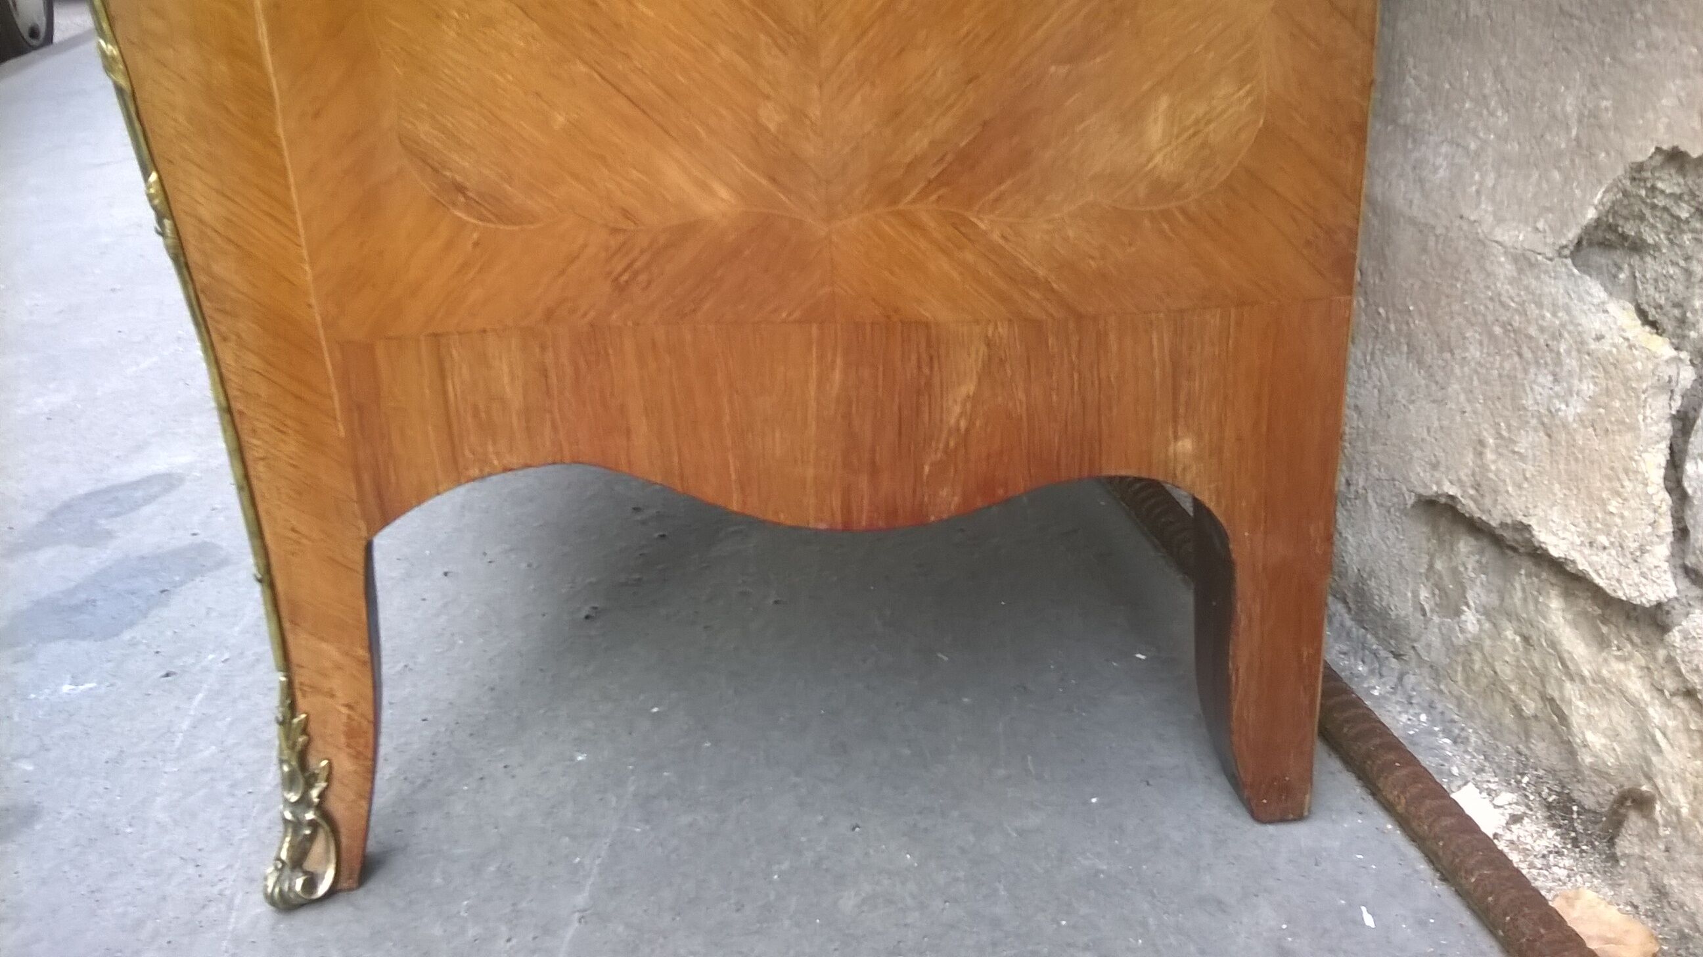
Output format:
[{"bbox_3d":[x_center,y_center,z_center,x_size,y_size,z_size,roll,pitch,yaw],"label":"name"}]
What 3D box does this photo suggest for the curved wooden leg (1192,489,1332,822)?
[{"bbox_3d":[0.179,0.074,0.672,0.056,0.162,0.049,-4,20,-6],"label":"curved wooden leg"}]

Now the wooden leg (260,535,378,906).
[{"bbox_3d":[-0.228,0.100,0.627,0.056,0.164,0.046,-4,20,-6],"label":"wooden leg"}]

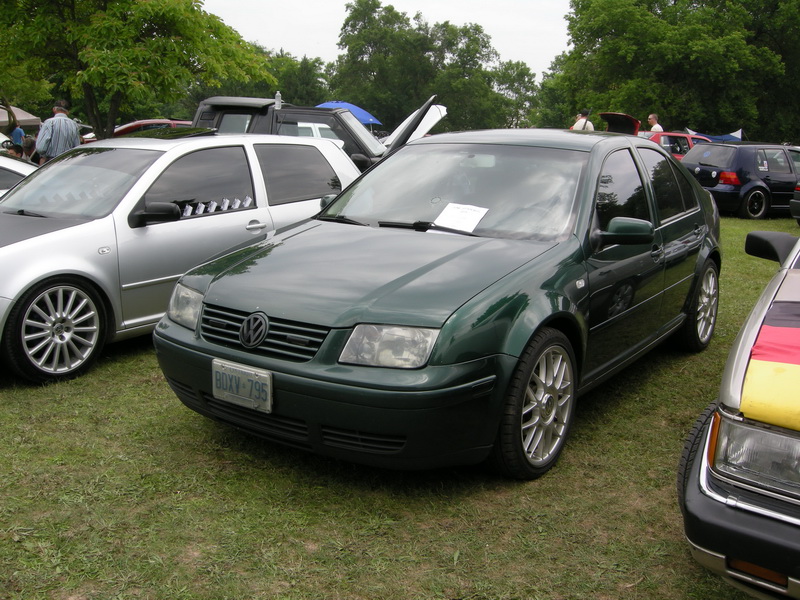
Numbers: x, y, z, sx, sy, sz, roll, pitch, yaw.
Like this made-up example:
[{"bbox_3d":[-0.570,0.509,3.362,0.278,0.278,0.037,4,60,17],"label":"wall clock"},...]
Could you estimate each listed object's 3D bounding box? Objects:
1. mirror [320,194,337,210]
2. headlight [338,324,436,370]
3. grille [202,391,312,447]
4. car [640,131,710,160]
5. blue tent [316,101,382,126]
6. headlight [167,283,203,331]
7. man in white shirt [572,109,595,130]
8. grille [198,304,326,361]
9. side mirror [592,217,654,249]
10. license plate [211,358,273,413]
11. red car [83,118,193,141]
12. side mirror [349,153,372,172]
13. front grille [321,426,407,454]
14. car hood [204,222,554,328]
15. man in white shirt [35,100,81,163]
[{"bbox_3d":[-0.404,-0.527,4.707,0.235,0.145,0.150,9,14,33],"label":"mirror"},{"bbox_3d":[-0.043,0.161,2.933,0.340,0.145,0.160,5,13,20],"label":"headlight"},{"bbox_3d":[-0.554,0.454,3.181,0.550,0.120,0.080,9,14,33],"label":"grille"},{"bbox_3d":[6.034,-3.061,18.652,4.300,1.420,1.680,-3,13,-20],"label":"car"},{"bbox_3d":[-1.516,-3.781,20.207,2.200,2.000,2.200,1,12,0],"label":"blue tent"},{"bbox_3d":[-0.894,0.026,3.499,0.170,0.145,0.330,-10,16,-43],"label":"headlight"},{"bbox_3d":[3.848,-3.137,17.686,0.520,1.800,0.320,-2,12,-11],"label":"man in white shirt"},{"bbox_3d":[-0.536,0.116,3.129,0.640,0.150,0.090,9,14,33],"label":"grille"},{"bbox_3d":[1.018,-0.310,3.772,0.235,0.145,0.150,9,14,33],"label":"side mirror"},{"bbox_3d":[-0.584,0.317,3.077,0.305,0.153,0.020,9,16,33],"label":"license plate"},{"bbox_3d":[-4.747,-2.866,16.530,4.300,1.420,1.720,-6,14,-28],"label":"red car"},{"bbox_3d":[-0.451,-1.625,9.750,0.180,0.155,0.210,2,12,6],"label":"side mirror"},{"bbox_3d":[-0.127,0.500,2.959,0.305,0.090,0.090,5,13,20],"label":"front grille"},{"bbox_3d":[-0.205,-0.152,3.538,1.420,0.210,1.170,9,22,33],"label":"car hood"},{"bbox_3d":[-4.392,-1.754,10.976,0.570,1.700,0.360,1,12,3],"label":"man in white shirt"}]

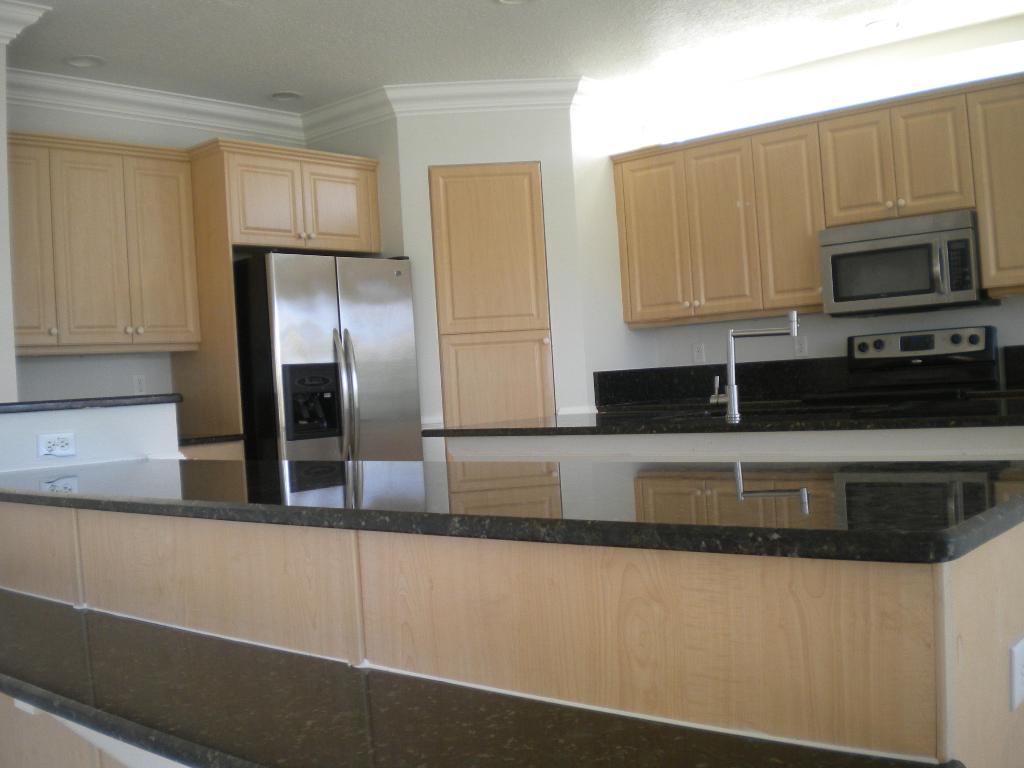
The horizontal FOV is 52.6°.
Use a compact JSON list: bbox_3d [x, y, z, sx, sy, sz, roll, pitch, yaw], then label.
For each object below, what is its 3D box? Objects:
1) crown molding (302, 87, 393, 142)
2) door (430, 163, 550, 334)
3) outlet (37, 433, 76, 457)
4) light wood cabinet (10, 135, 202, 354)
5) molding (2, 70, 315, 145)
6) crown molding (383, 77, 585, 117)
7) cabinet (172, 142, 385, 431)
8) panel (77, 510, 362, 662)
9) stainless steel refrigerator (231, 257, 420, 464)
[{"bbox_3d":[-0.971,-1.535,5.954,0.860,0.151,0.095,-2,2,43],"label":"crown molding"},{"bbox_3d":[-0.117,-0.748,5.695,0.610,0.935,0.035,-3,1,-3],"label":"door"},{"bbox_3d":[-1.512,0.202,3.440,0.116,0.072,0.010,-4,1,-28],"label":"outlet"},{"bbox_3d":[-2.095,-0.650,5.097,0.335,1.016,1.016,-2,2,43],"label":"light wood cabinet"},{"bbox_3d":[-1.845,-1.476,5.574,0.095,0.151,1.846,-2,2,43],"label":"molding"},{"bbox_3d":[-0.152,-1.577,5.676,1.062,0.151,0.095,-3,1,-2],"label":"crown molding"},{"bbox_3d":[-1.276,-0.492,5.712,0.686,1.459,0.997,-2,2,43],"label":"cabinet"},{"bbox_3d":[-0.674,0.414,2.253,1.010,0.242,0.020,-2,2,39],"label":"panel"},{"bbox_3d":[-1.081,0.241,5.628,0.844,1.797,0.901,-2,2,43],"label":"stainless steel refrigerator"}]

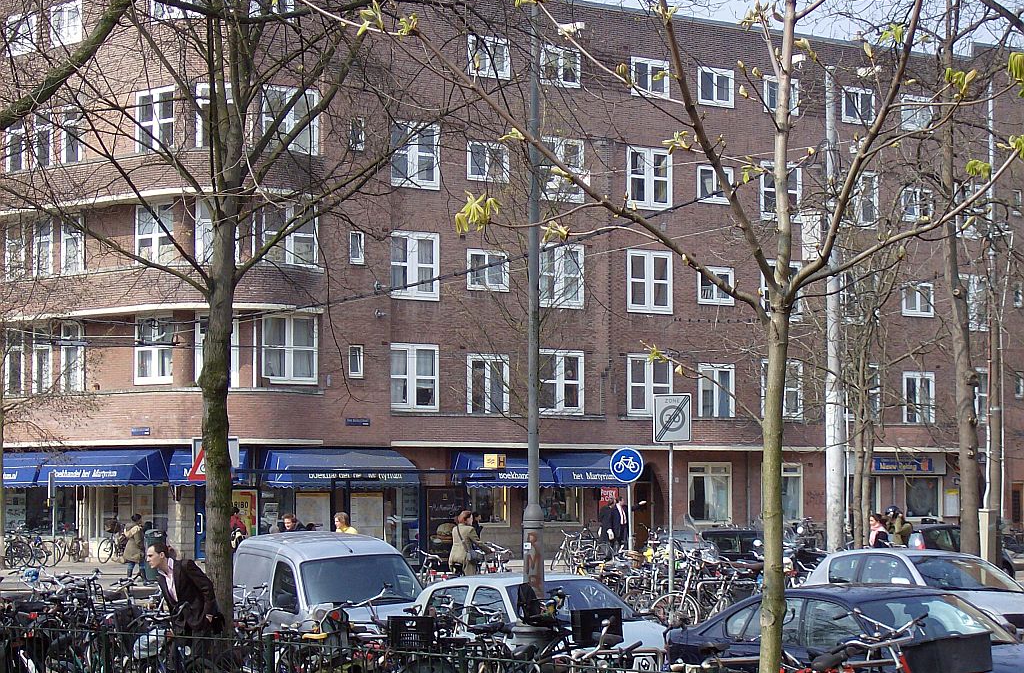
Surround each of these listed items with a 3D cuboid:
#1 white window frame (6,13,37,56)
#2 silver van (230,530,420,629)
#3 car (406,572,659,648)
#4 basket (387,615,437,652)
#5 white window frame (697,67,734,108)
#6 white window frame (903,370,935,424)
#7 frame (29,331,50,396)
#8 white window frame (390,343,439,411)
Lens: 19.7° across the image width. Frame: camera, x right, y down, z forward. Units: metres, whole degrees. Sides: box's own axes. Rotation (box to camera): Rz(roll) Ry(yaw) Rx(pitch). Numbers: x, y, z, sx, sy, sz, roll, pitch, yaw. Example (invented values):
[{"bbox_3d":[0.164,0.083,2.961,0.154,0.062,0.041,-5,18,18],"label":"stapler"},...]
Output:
[{"bbox_3d":[-13.795,-8.498,83.051,0.120,1.119,1.482,3,-4,-43],"label":"white window frame"},{"bbox_3d":[-1.972,3.198,34.784,1.700,1.820,4.050,1,-3,-23],"label":"silver van"},{"bbox_3d":[0.378,3.038,29.022,1.630,1.400,3.710,2,-3,-28],"label":"car"},{"bbox_3d":[-0.851,2.516,25.000,0.410,0.290,0.310,0,-3,-7],"label":"basket"},{"bbox_3d":[6.438,-7.832,92.976,1.658,1.165,0.150,3,-4,-42],"label":"white window frame"},{"bbox_3d":[13.146,1.969,95.253,1.580,1.650,0.150,3,-4,-42],"label":"white window frame"},{"bbox_3d":[-12.971,0.704,81.451,0.150,1.820,0.980,3,-4,-42],"label":"frame"},{"bbox_3d":[-2.839,1.193,84.087,2.027,1.910,0.150,3,-4,-42],"label":"white window frame"}]

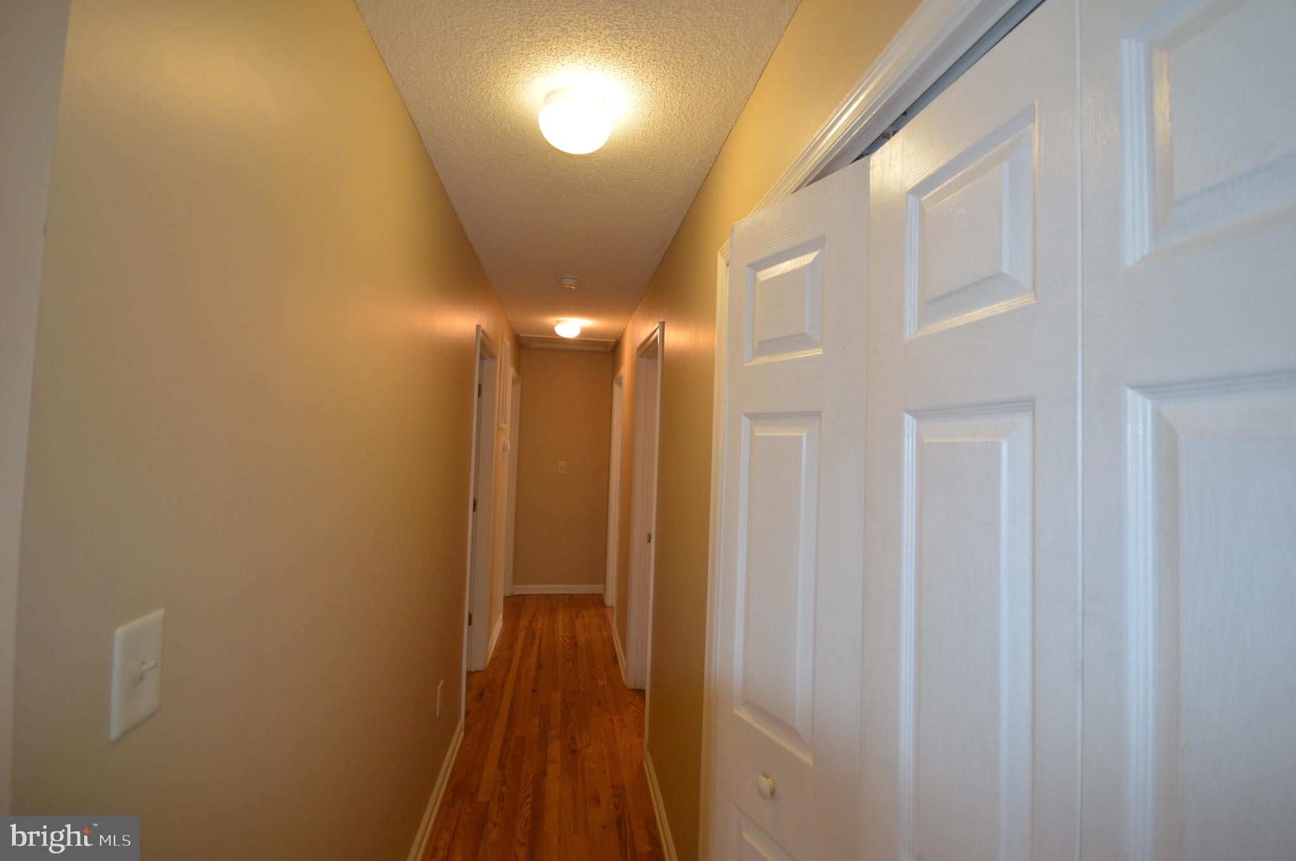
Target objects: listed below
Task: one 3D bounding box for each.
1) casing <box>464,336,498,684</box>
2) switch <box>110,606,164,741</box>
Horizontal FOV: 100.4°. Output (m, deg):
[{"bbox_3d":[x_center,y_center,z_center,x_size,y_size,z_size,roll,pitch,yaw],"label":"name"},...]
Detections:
[{"bbox_3d":[-1.009,0.502,3.167,0.100,2.084,0.832,2,-1,-9],"label":"casing"},{"bbox_3d":[-0.564,0.269,0.602,0.016,0.116,0.071,2,-1,-9],"label":"switch"}]

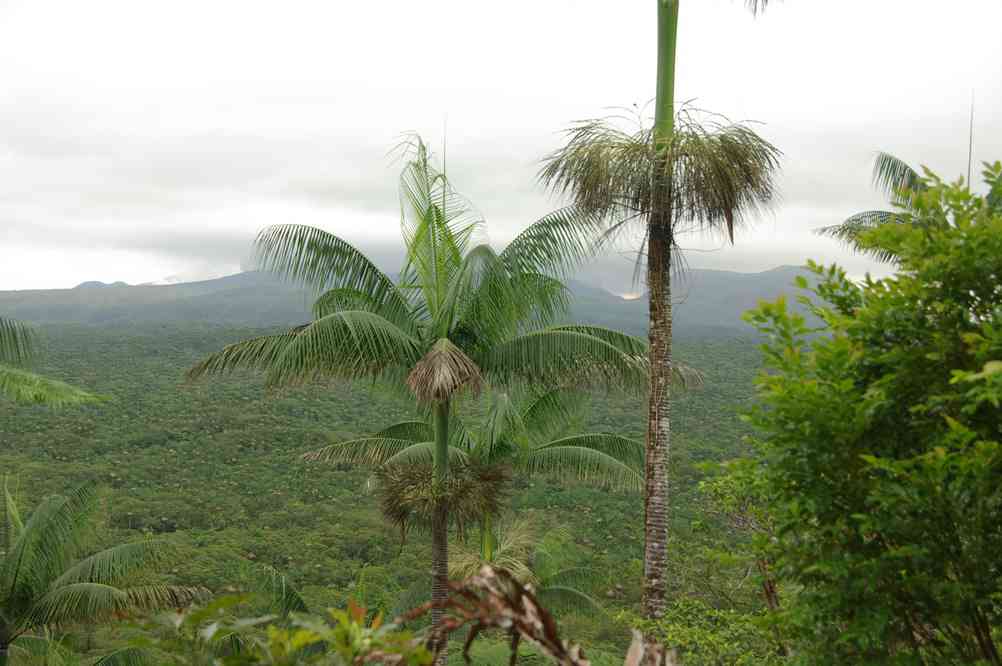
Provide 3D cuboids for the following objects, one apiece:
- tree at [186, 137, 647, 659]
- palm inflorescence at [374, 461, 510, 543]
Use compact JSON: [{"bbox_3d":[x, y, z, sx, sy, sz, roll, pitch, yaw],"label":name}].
[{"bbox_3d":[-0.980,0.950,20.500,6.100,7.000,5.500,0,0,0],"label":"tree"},{"bbox_3d":[-0.707,2.040,19.500,1.640,0.980,1.550,0,1,0],"label":"palm inflorescence"}]

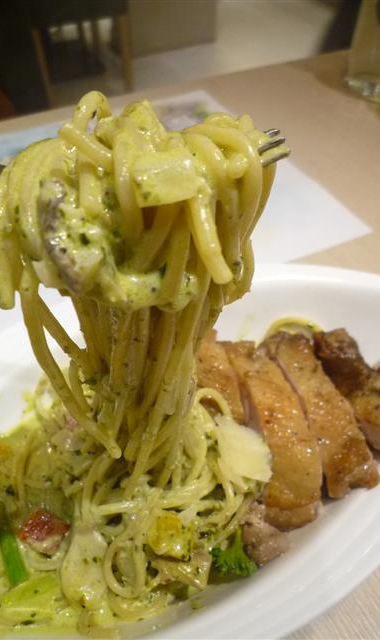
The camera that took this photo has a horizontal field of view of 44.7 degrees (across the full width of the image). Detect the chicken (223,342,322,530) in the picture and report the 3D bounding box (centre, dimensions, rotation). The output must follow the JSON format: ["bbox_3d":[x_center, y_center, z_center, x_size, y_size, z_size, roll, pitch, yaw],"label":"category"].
[{"bbox_3d":[0.036,0.051,0.204,0.024,0.025,0.075,-5,49,-5],"label":"chicken"}]

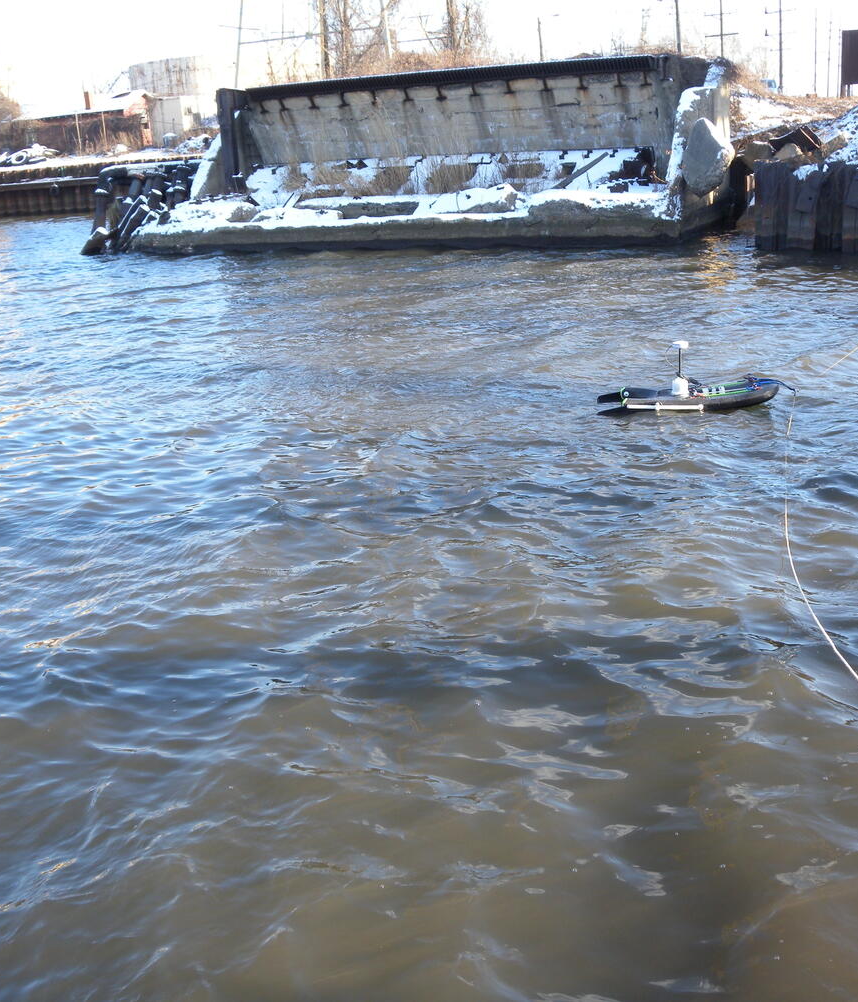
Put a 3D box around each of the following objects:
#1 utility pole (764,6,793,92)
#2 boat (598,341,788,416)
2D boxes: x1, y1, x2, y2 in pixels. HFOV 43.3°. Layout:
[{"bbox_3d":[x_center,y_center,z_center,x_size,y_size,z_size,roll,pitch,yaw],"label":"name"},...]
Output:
[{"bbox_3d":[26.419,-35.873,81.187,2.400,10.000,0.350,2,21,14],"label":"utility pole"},{"bbox_3d":[2.599,-1.226,10.866,1.830,0.680,0.520,-1,21,7],"label":"boat"}]

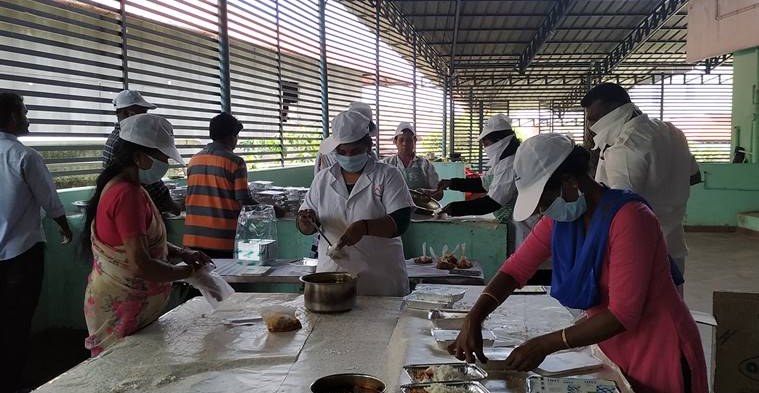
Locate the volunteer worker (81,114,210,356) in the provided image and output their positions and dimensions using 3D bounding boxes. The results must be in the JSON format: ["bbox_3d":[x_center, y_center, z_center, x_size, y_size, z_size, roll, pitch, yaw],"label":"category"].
[{"bbox_3d":[-0.802,0.481,1.860,0.460,1.522,0.430,-2,6,-16],"label":"volunteer worker"}]

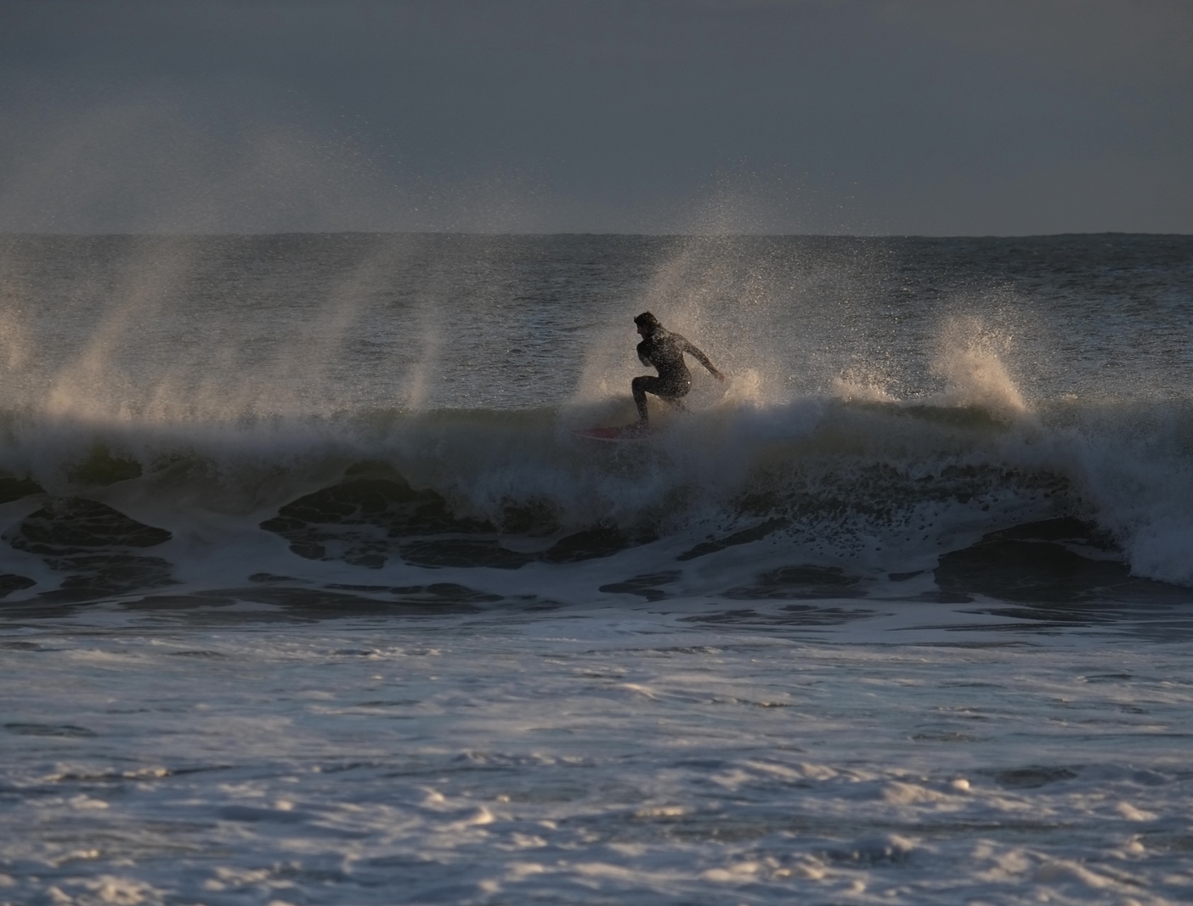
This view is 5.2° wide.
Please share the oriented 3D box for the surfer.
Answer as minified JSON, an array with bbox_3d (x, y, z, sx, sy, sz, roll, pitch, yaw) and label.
[{"bbox_3d":[0.798,-0.845,128.000,0.820,1.090,0.760,-1,1,-41],"label":"surfer"}]

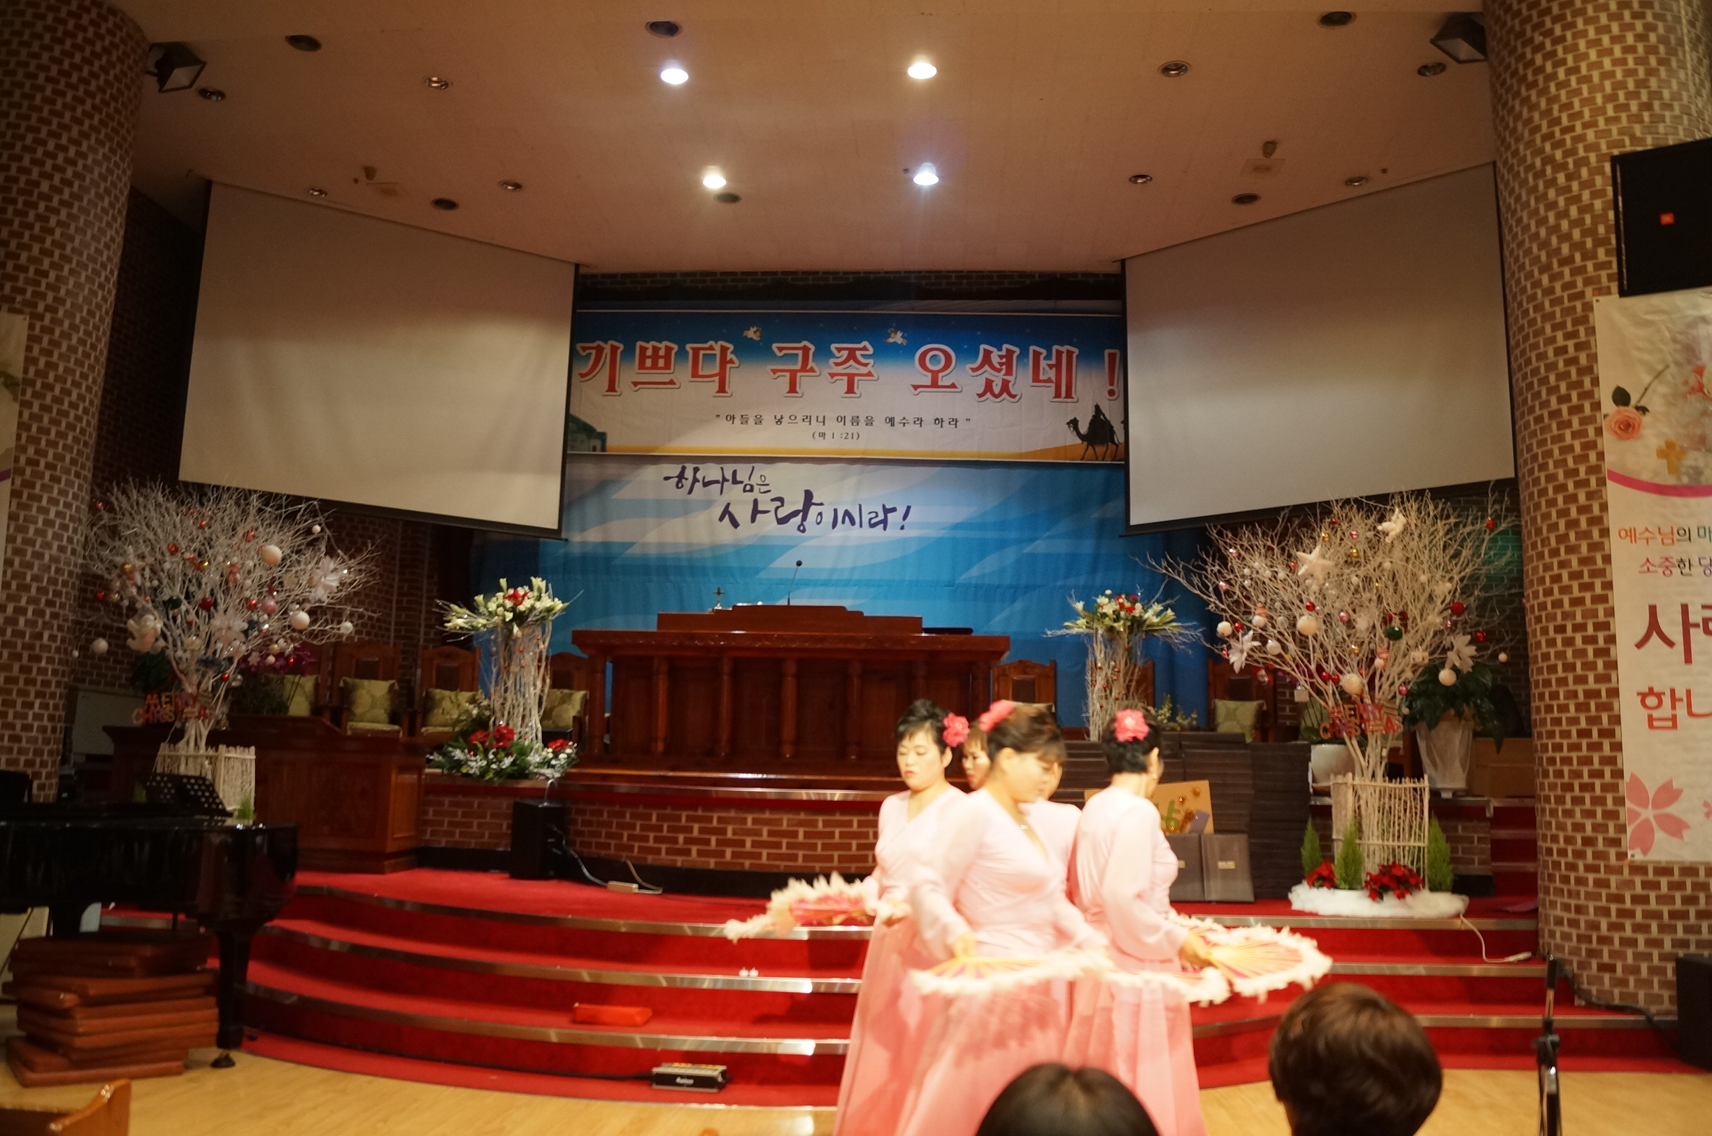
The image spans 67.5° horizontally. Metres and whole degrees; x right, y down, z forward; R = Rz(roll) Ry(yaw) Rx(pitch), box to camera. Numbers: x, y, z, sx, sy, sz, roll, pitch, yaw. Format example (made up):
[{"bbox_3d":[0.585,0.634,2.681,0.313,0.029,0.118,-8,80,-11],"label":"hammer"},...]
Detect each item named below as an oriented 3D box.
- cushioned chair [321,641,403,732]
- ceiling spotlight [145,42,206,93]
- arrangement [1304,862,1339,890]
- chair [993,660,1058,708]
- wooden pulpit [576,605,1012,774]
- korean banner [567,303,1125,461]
[{"bbox_3d":[-4.023,1.145,10.550,0.580,1.090,0.600,5,-10,-24],"label":"cushioned chair"},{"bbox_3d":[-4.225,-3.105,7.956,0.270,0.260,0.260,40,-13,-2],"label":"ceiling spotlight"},{"bbox_3d":[2.647,1.752,7.300,0.200,0.170,0.190,1,-9,0],"label":"arrangement"},{"bbox_3d":[1.396,1.238,10.438,0.620,1.039,0.620,0,-9,4],"label":"chair"},{"bbox_3d":[-0.428,0.863,9.012,2.956,1.148,0.900,1,-9,3],"label":"wooden pulpit"},{"bbox_3d":[-0.082,-1.627,11.231,4.950,1.376,0.040,1,-9,2],"label":"korean banner"}]

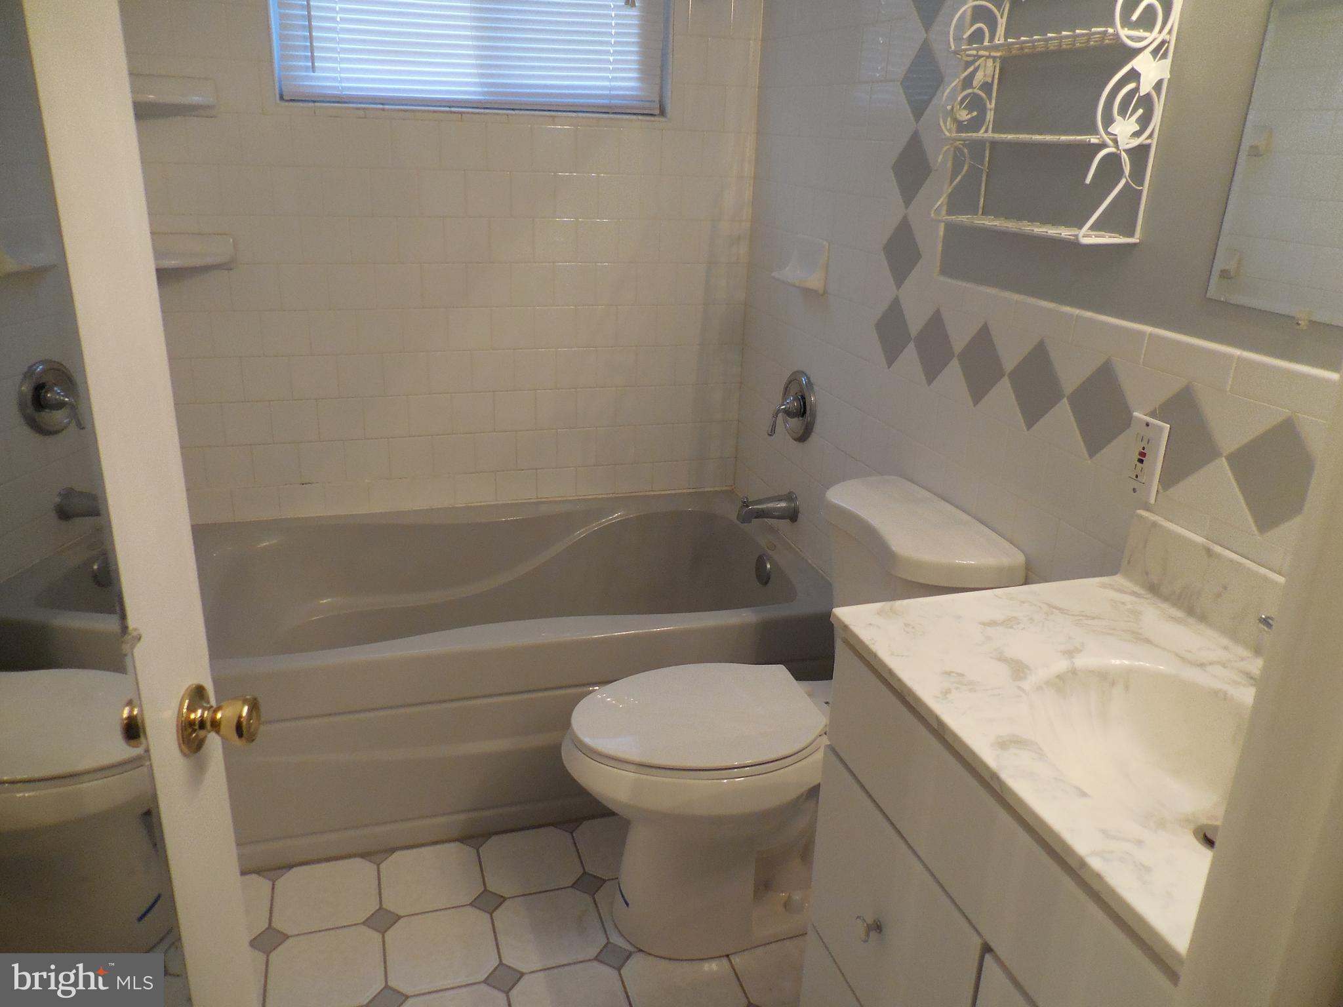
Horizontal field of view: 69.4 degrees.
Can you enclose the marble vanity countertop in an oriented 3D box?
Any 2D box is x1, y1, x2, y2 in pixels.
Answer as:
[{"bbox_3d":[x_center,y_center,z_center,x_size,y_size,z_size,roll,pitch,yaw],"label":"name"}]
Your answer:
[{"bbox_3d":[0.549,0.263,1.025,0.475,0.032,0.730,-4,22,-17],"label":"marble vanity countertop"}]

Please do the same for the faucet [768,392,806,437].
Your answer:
[{"bbox_3d":[0.277,-0.216,2.343,0.075,0.105,0.056,-4,22,-17],"label":"faucet"}]

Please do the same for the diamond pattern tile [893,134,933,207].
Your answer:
[{"bbox_3d":[0.450,-0.623,1.810,0.010,0.147,0.147,-4,22,-17],"label":"diamond pattern tile"}]

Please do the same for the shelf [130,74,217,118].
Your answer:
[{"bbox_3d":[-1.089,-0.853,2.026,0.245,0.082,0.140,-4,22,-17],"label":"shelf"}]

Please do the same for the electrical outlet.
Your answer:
[{"bbox_3d":[0.664,-0.064,1.360,0.010,0.114,0.070,-4,22,-17],"label":"electrical outlet"}]

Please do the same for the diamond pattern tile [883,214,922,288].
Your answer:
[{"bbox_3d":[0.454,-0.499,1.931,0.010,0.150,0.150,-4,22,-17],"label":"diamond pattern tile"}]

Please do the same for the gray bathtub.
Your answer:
[{"bbox_3d":[-0.427,0.365,2.425,1.524,0.474,0.810,-4,22,-17],"label":"gray bathtub"}]

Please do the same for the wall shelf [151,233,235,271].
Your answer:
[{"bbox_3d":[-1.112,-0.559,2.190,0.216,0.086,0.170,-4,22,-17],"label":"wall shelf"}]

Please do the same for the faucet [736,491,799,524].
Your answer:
[{"bbox_3d":[0.243,0.017,2.486,0.161,0.083,0.064,-4,22,-17],"label":"faucet"}]

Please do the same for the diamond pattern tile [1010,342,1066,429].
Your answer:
[{"bbox_3d":[0.571,-0.183,1.517,0.010,0.147,0.147,-4,22,-17],"label":"diamond pattern tile"}]

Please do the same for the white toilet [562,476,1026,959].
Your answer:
[{"bbox_3d":[0.152,0.412,1.766,0.710,0.802,0.455,-4,22,-17],"label":"white toilet"}]

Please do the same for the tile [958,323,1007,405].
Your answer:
[{"bbox_3d":[0.527,-0.235,1.651,0.010,0.147,0.147,-4,22,-17],"label":"tile"}]

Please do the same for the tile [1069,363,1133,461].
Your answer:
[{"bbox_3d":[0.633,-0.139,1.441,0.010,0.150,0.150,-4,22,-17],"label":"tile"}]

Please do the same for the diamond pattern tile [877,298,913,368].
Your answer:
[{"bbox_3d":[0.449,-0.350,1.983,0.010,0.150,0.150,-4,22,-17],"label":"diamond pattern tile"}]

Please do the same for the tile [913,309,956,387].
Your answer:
[{"bbox_3d":[0.484,-0.285,1.783,0.010,0.147,0.147,-4,22,-17],"label":"tile"}]

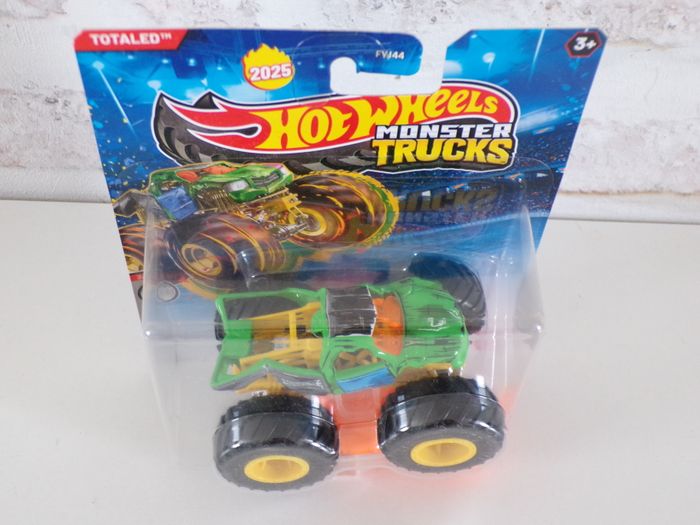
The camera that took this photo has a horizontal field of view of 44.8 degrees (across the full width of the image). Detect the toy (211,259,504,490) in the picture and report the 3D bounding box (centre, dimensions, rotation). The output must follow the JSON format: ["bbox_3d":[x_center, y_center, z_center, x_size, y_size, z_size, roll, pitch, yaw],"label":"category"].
[{"bbox_3d":[0.001,0.031,0.272,0.091,0.054,0.063,-5,52,0],"label":"toy"}]

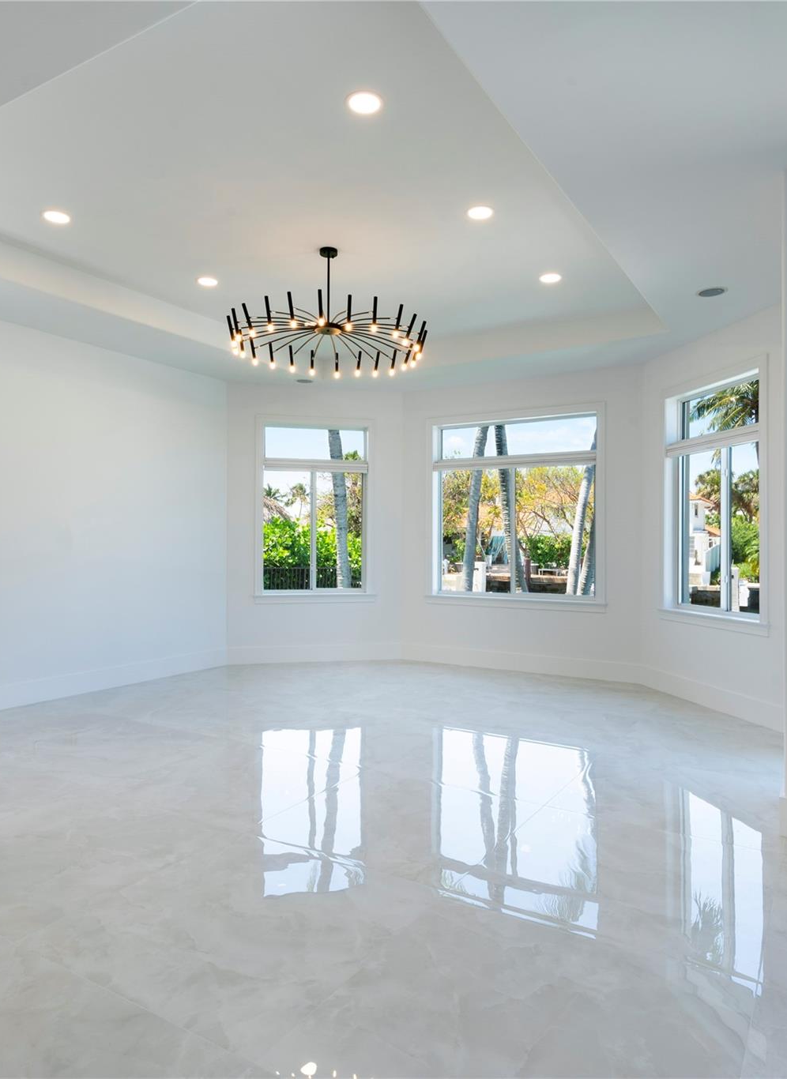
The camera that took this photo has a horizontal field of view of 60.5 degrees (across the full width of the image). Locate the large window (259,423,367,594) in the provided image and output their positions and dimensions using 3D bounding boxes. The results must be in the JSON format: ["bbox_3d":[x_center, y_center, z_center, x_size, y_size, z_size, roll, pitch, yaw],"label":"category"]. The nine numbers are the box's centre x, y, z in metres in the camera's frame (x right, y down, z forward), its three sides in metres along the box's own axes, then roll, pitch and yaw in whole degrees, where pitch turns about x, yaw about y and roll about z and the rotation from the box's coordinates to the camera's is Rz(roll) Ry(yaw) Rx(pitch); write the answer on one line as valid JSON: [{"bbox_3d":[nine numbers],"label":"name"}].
[{"bbox_3d":[-0.817,-0.305,7.091,1.085,1.747,0.140,0,-1,-14],"label":"large window"}]

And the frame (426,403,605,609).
[{"bbox_3d":[1.172,-0.293,6.636,1.692,1.746,0.140,0,-1,31],"label":"frame"}]

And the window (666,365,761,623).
[{"bbox_3d":[2.443,-0.297,5.111,0.140,1.740,1.038,0,-1,-14],"label":"window"}]

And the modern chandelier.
[{"bbox_3d":[-0.416,-1.517,4.332,1.224,0.696,1.224,0,-1,0],"label":"modern chandelier"}]

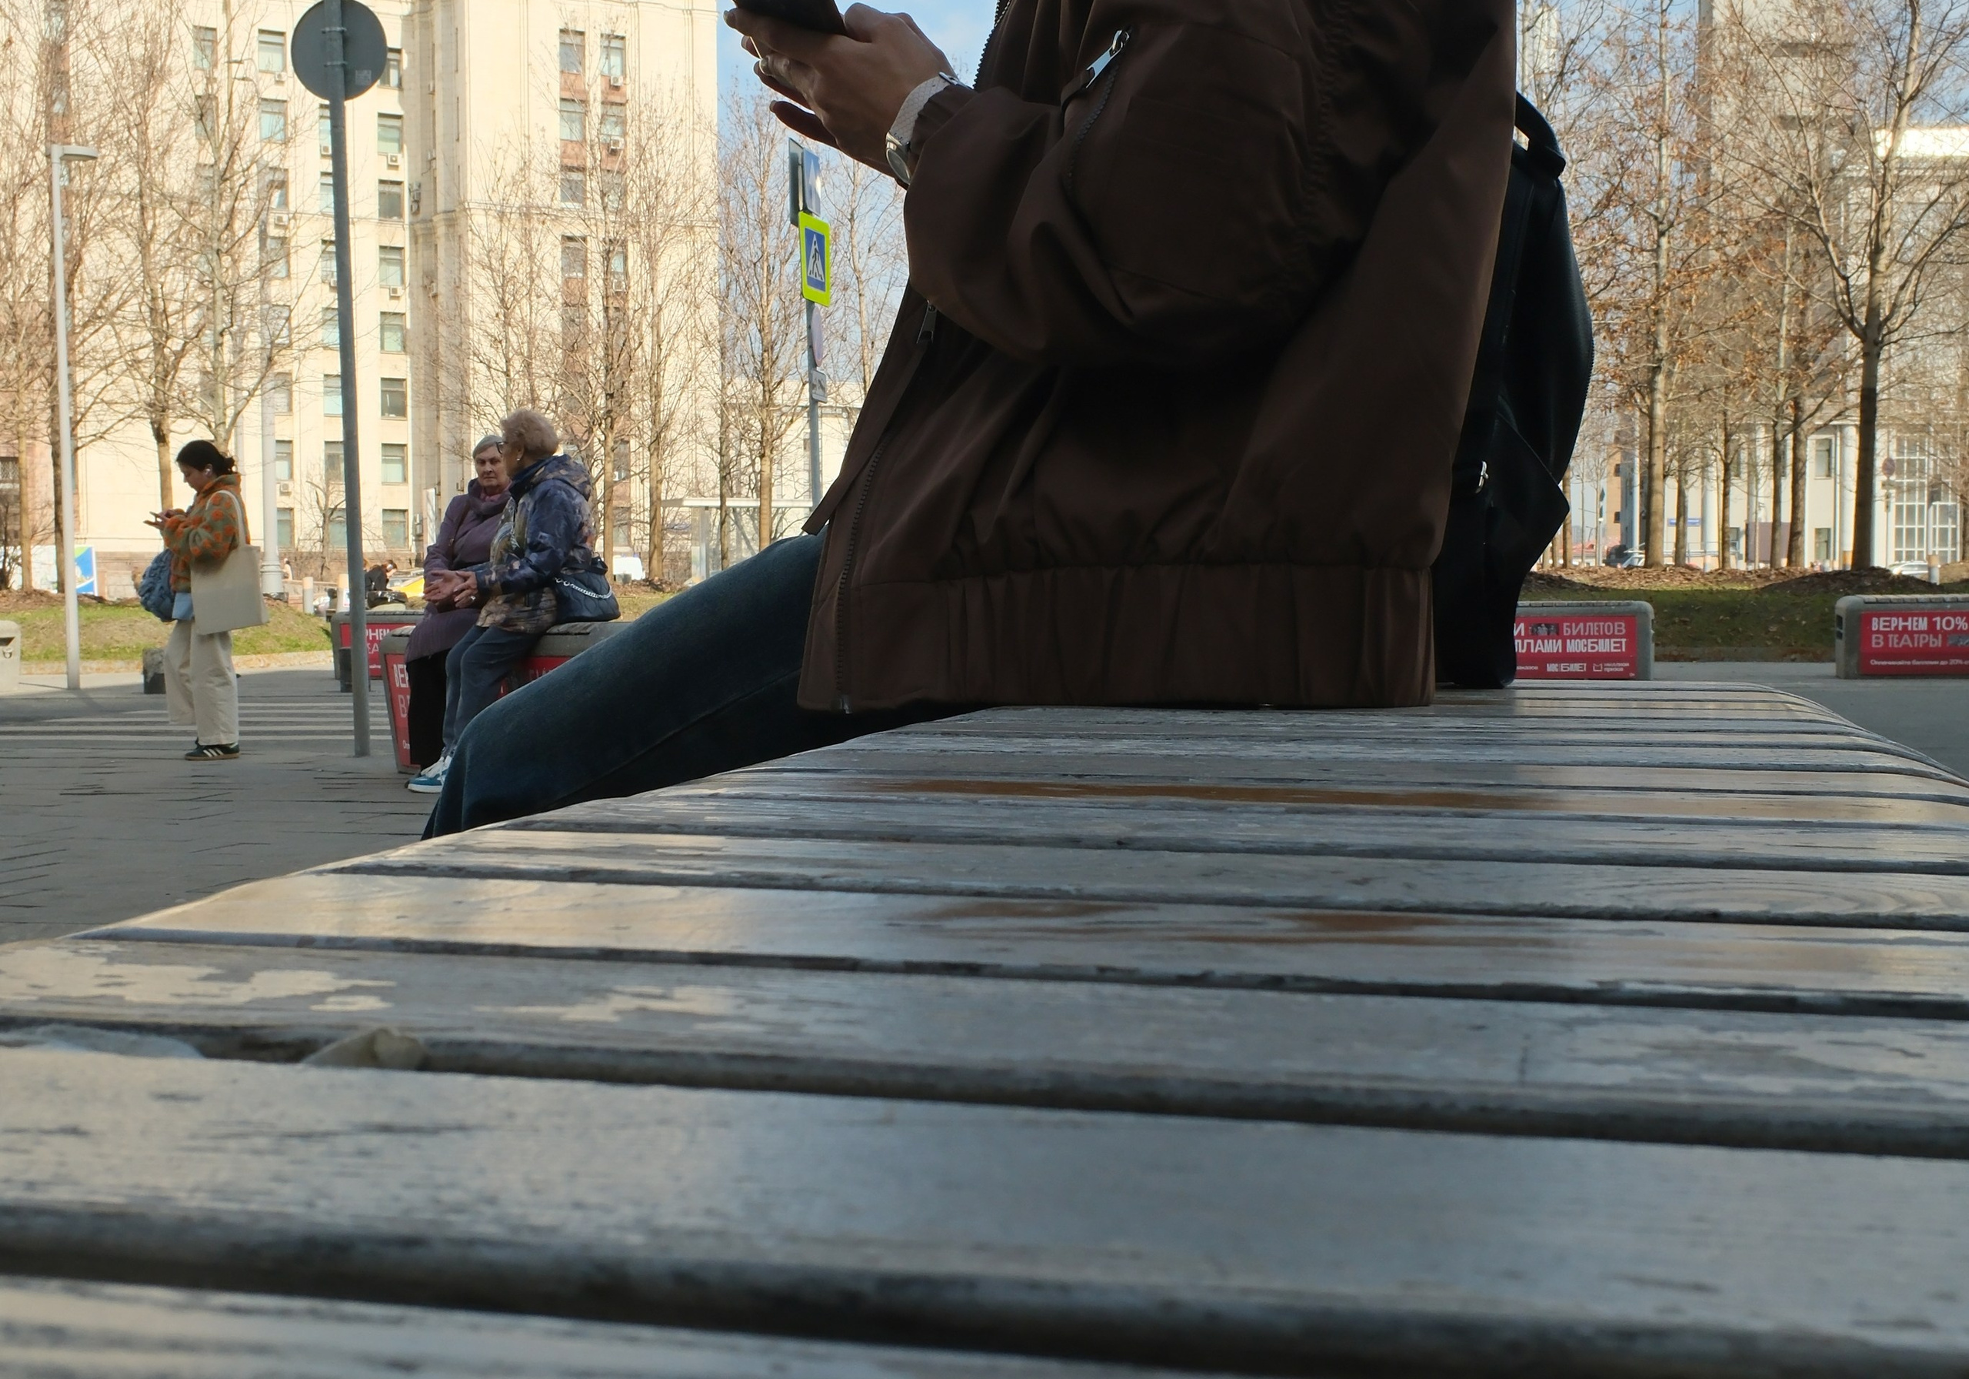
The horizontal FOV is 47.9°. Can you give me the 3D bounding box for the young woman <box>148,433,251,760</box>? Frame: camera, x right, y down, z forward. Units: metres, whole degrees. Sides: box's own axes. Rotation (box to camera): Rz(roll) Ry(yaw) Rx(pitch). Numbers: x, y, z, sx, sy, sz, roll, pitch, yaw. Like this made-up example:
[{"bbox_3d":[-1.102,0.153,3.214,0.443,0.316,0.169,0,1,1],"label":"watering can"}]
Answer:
[{"bbox_3d":[-3.886,-0.447,11.000,0.500,1.580,0.500,-1,3,-17],"label":"young woman"}]

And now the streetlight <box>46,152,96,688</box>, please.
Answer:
[{"bbox_3d":[-8.296,-2.460,20.100,0.420,4.950,0.170,-1,3,-16],"label":"streetlight"}]

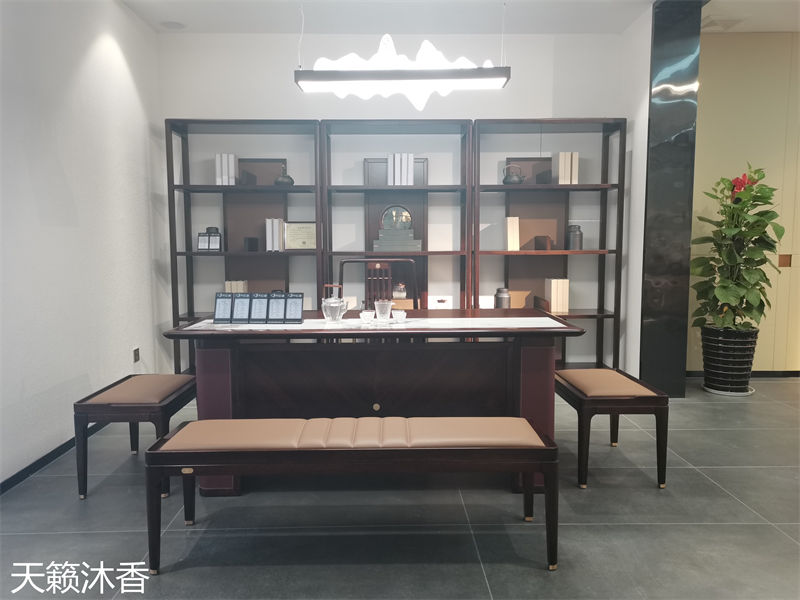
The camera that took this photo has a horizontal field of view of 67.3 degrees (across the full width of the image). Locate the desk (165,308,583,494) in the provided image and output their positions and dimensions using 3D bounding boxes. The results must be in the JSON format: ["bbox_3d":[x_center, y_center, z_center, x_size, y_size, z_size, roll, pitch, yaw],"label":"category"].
[{"bbox_3d":[-0.107,0.467,3.014,1.784,0.744,0.851,0,5,-1],"label":"desk"}]

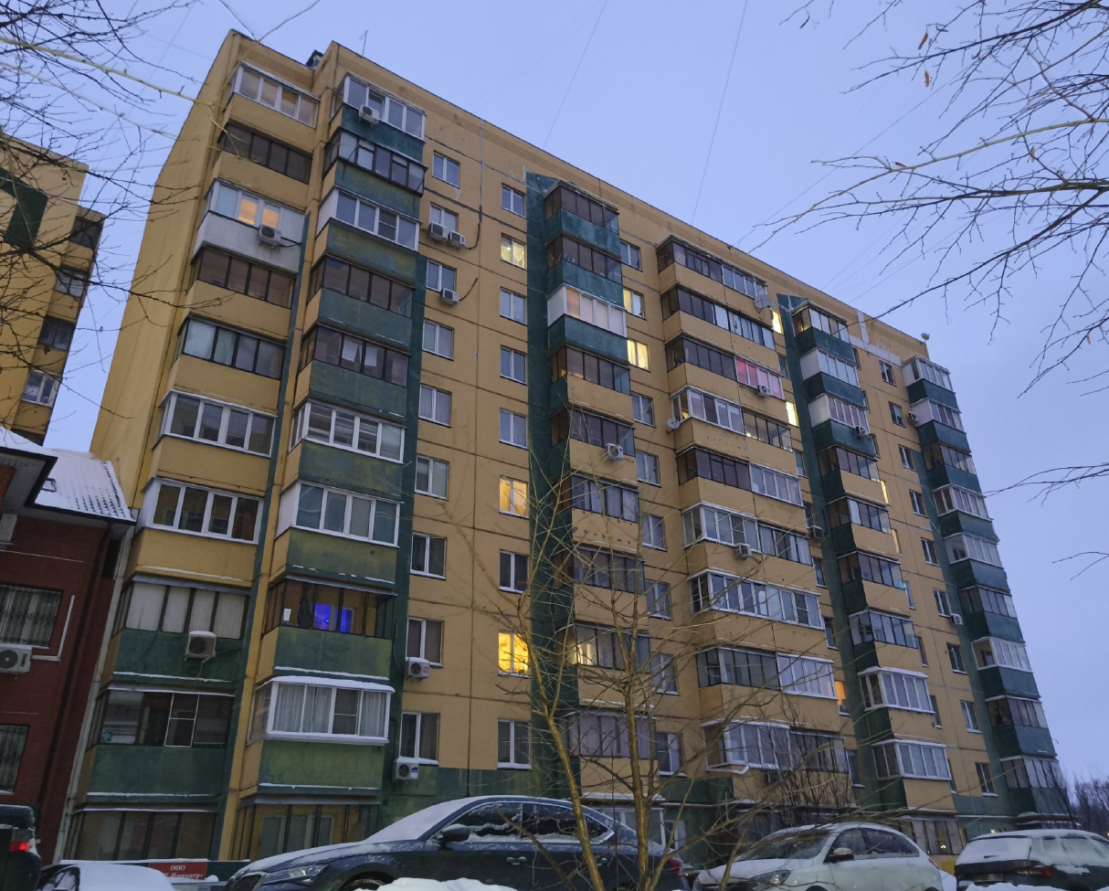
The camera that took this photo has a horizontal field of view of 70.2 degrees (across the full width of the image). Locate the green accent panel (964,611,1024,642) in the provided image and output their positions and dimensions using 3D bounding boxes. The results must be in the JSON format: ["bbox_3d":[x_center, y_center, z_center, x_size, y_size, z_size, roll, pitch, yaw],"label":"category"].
[{"bbox_3d":[23.974,10.015,42.988,3.459,1.374,1.176,16,-32,-31],"label":"green accent panel"}]

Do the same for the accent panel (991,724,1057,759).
[{"bbox_3d":[23.377,14.789,39.223,3.395,1.395,1.075,17,-32,-31],"label":"accent panel"}]

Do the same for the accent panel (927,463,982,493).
[{"bbox_3d":[24.251,2.253,47.843,3.402,1.169,1.200,16,-32,-31],"label":"accent panel"}]

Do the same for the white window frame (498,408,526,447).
[{"bbox_3d":[-1.578,-0.677,30.396,1.191,1.394,0.153,16,-31,-31],"label":"white window frame"}]

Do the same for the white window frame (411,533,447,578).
[{"bbox_3d":[-4.181,3.687,26.311,1.239,1.330,0.150,16,-32,-31],"label":"white window frame"}]

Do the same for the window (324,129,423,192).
[{"bbox_3d":[-6.877,-10.399,30.398,3.400,1.394,1.252,16,-31,-31],"label":"window"}]

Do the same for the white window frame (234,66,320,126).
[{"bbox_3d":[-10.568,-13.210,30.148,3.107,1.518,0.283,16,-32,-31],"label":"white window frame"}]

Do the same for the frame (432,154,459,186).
[{"bbox_3d":[-4.605,-11.693,33.644,1.242,1.394,0.153,16,-31,-31],"label":"frame"}]

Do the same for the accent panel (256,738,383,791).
[{"bbox_3d":[-5.950,8.254,20.352,3.250,1.090,0.150,16,-31,-32],"label":"accent panel"}]

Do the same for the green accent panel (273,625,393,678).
[{"bbox_3d":[-6.018,5.770,21.564,3.250,1.200,0.150,16,-31,-32],"label":"green accent panel"}]

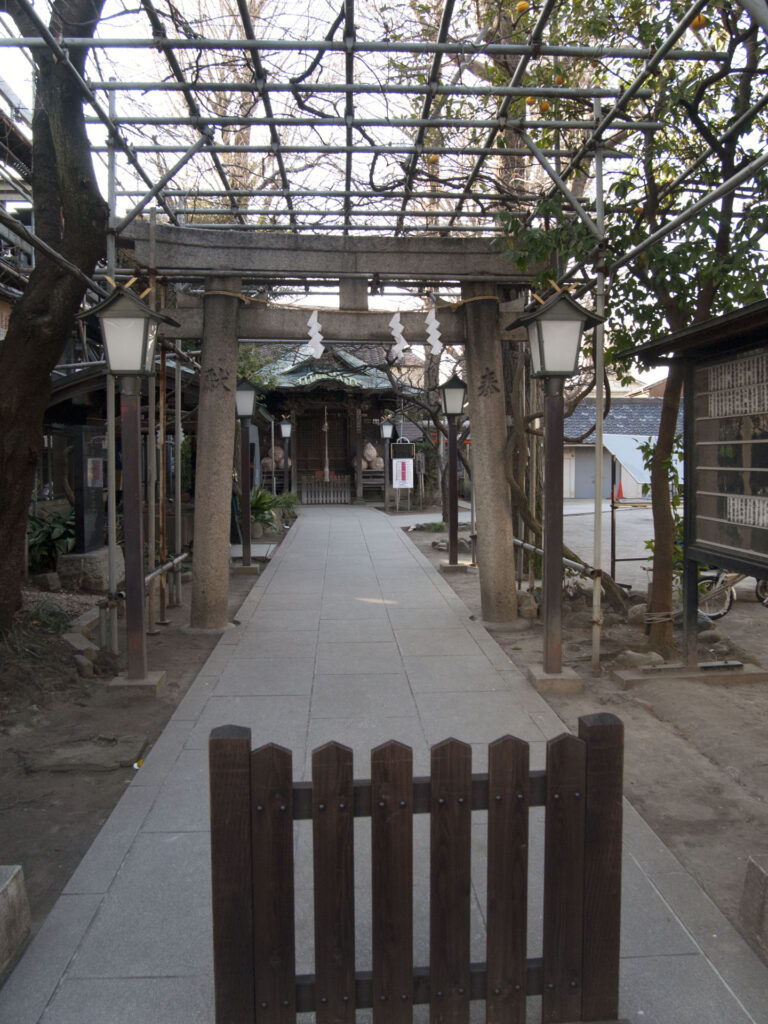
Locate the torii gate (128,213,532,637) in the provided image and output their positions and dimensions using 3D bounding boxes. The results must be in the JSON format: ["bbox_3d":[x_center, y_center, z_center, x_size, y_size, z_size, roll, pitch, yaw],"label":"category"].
[{"bbox_3d":[-0.298,-0.701,6.929,3.690,3.270,0.370,-1,4,-5],"label":"torii gate"}]

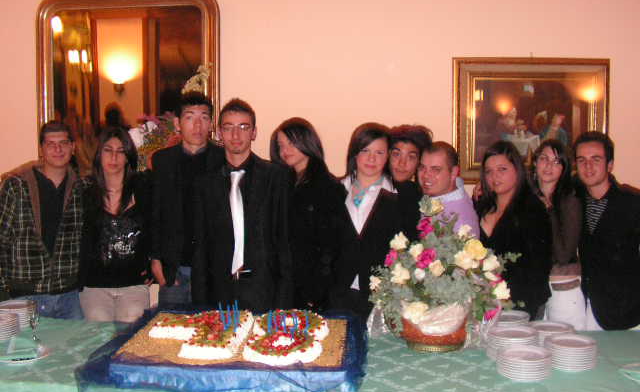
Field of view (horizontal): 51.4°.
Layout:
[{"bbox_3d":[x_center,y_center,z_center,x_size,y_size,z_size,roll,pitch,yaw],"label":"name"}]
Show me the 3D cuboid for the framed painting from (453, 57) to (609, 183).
[{"bbox_3d":[1.212,-0.433,3.832,0.878,0.711,0.060,1,3,4],"label":"framed painting"}]

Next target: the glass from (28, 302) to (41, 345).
[{"bbox_3d":[-1.169,0.517,2.721,0.050,0.161,0.050,0,3,0],"label":"glass"}]

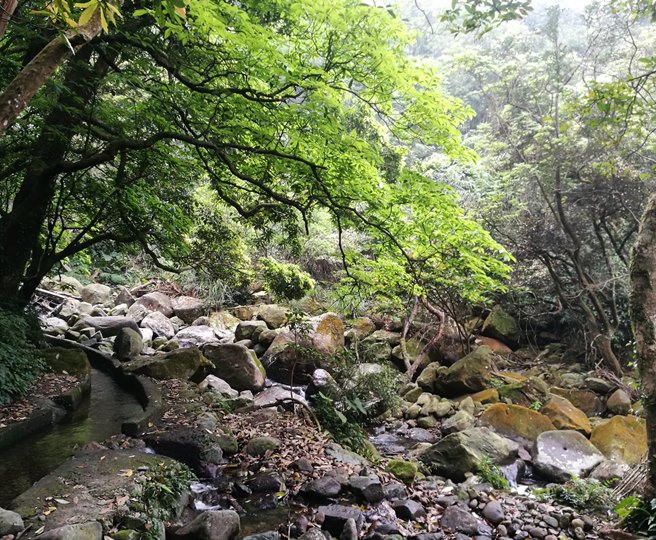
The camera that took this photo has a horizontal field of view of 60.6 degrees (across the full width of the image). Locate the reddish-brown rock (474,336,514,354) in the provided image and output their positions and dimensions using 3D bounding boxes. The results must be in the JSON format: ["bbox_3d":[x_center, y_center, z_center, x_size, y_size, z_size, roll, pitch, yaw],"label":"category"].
[{"bbox_3d":[3.369,1.577,11.500,0.780,0.460,0.650,1,4,16],"label":"reddish-brown rock"}]

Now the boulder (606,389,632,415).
[{"bbox_3d":[4.101,1.850,7.900,0.360,0.360,0.330,2,4,28],"label":"boulder"}]

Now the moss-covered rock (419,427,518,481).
[{"bbox_3d":[1.476,1.938,5.900,1.000,0.530,0.750,1,4,14],"label":"moss-covered rock"}]

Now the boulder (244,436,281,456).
[{"bbox_3d":[-0.577,1.560,4.950,0.310,0.150,0.240,0,5,0],"label":"boulder"}]

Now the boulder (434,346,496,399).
[{"bbox_3d":[1.896,1.424,7.800,0.880,0.600,0.750,1,2,14],"label":"boulder"}]

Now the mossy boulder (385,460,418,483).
[{"bbox_3d":[0.617,1.664,4.650,0.260,0.160,0.210,0,5,0],"label":"mossy boulder"}]

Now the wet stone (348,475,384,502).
[{"bbox_3d":[0.288,1.634,4.200,0.260,0.170,0.220,0,2,4],"label":"wet stone"}]

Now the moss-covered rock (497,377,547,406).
[{"bbox_3d":[2.216,1.396,6.400,0.570,0.380,0.450,0,5,0],"label":"moss-covered rock"}]

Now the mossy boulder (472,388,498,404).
[{"bbox_3d":[2.006,1.628,7.200,0.360,0.170,0.300,1,2,16],"label":"mossy boulder"}]

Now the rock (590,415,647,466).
[{"bbox_3d":[2.718,1.579,5.200,0.550,0.460,0.460,0,5,0],"label":"rock"}]

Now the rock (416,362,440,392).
[{"bbox_3d":[1.369,1.464,7.650,0.330,0.370,0.360,0,2,10],"label":"rock"}]

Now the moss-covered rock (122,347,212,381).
[{"bbox_3d":[-2.544,1.482,8.900,1.400,0.480,0.800,-1,4,-16],"label":"moss-covered rock"}]

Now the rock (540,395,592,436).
[{"bbox_3d":[2.888,1.762,6.800,0.640,0.480,0.500,1,4,23],"label":"rock"}]

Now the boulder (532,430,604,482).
[{"bbox_3d":[2.291,1.777,5.350,0.680,0.430,0.520,1,3,23],"label":"boulder"}]

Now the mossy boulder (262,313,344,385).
[{"bbox_3d":[-0.362,1.160,8.300,1.200,0.950,1.050,0,2,-3],"label":"mossy boulder"}]

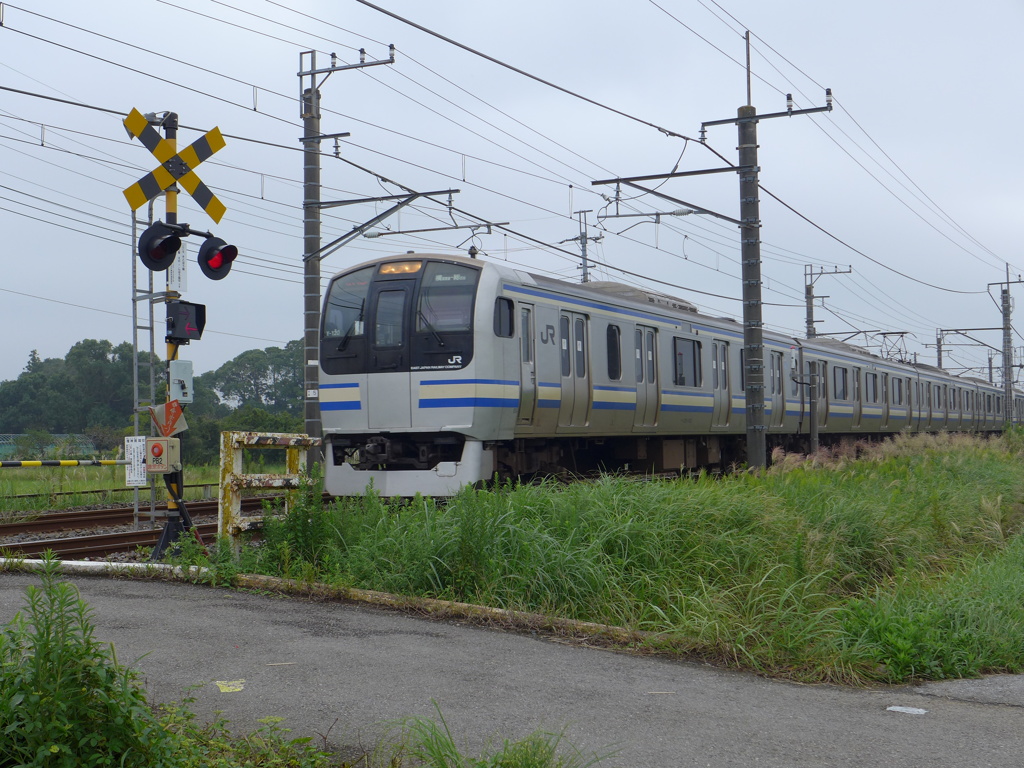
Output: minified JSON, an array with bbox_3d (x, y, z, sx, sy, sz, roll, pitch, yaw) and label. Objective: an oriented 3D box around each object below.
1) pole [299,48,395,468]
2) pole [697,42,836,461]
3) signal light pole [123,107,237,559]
[{"bbox_3d":[-3.628,-2.530,32.442,2.430,9.998,0.420,-2,-2,24],"label":"pole"},{"bbox_3d":[5.046,-2.330,28.533,2.500,9.030,0.420,-2,-2,24],"label":"pole"},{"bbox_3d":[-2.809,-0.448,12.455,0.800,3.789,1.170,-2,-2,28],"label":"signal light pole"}]

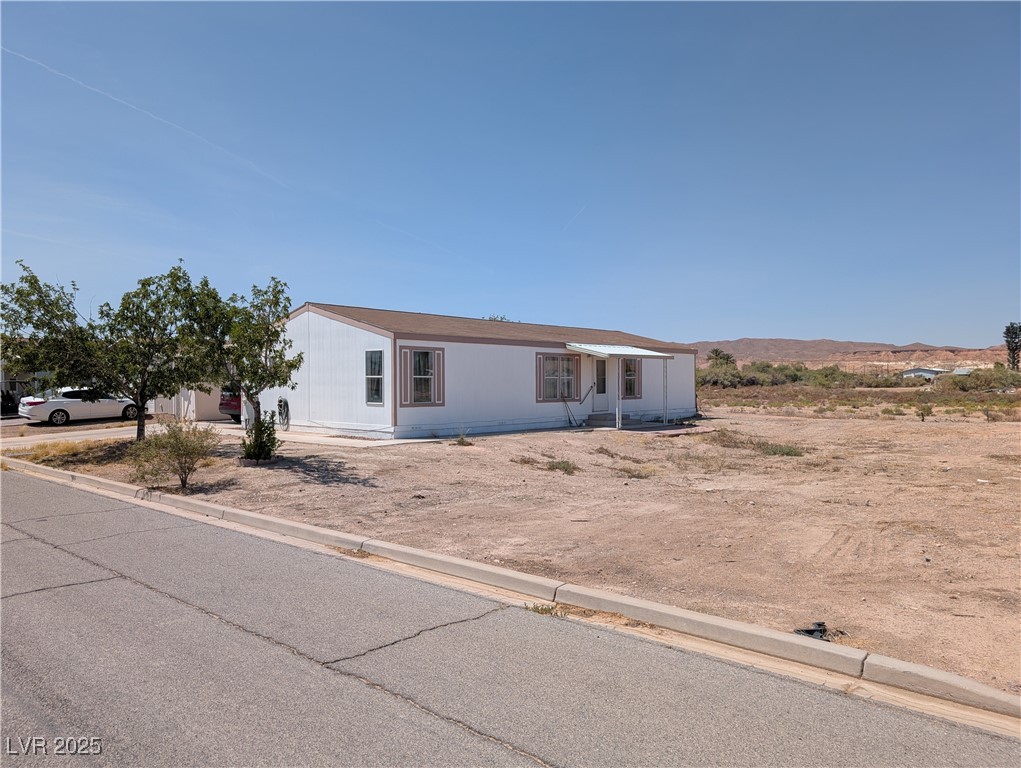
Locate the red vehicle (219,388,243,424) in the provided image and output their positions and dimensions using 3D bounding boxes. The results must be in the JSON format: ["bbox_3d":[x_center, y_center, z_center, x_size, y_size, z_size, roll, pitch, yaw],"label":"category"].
[{"bbox_3d":[-8.574,0.674,27.297,1.830,1.680,4.550,0,0,42],"label":"red vehicle"}]

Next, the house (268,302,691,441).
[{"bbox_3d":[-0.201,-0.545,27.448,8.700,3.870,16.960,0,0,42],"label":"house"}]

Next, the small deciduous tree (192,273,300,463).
[{"bbox_3d":[-5.253,-0.318,14.100,2.250,3.600,2.200,0,0,-20],"label":"small deciduous tree"}]

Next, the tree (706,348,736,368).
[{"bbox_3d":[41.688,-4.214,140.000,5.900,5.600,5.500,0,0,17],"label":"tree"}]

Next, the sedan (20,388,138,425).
[{"bbox_3d":[-18.154,0.897,30.498,1.830,1.460,4.850,0,0,42],"label":"sedan"}]

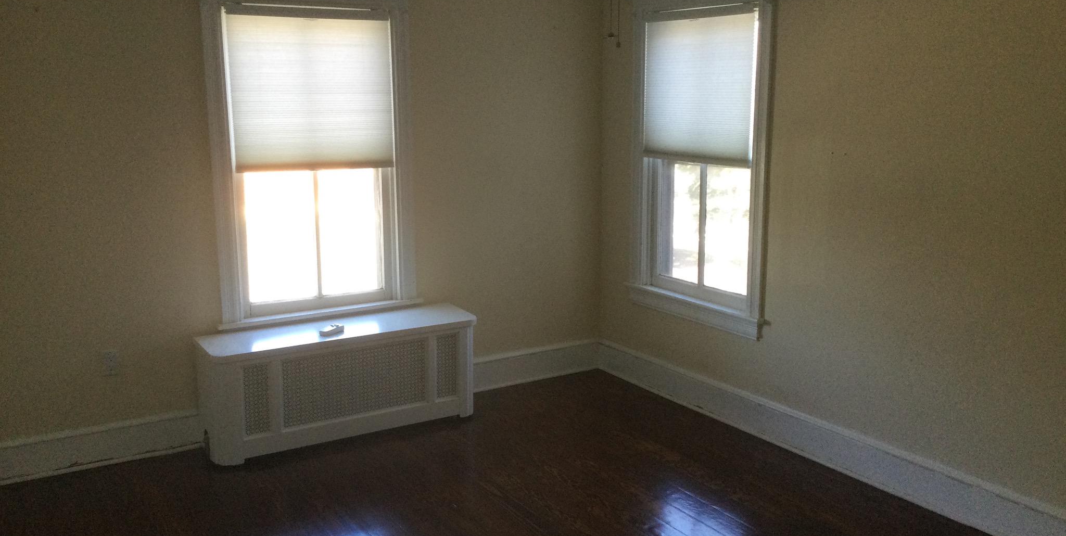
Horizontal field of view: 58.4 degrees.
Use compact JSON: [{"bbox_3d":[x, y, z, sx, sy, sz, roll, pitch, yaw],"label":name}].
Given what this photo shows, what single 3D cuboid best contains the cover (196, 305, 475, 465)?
[{"bbox_3d":[-0.904,0.543,4.597,1.274,0.511,0.319,-7,13,-31],"label":"cover"}]

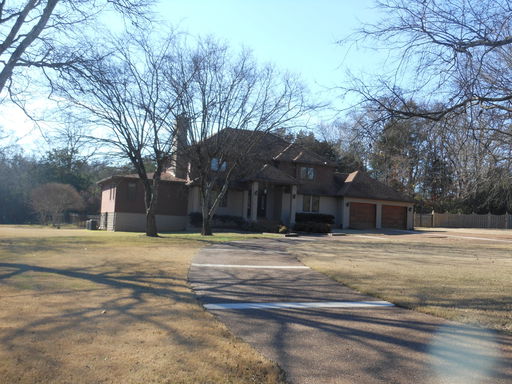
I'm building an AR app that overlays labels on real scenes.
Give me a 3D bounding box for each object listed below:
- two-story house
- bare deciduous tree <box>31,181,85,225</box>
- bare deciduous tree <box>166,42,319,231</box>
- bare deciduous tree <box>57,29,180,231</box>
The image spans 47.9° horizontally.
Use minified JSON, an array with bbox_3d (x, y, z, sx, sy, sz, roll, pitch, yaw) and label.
[{"bbox_3d":[0.231,-1.085,52.290,27.300,9.000,12.000,3,-3,-24],"label":"two-story house"},{"bbox_3d":[-19.960,1.257,58.000,5.200,4.300,5.100,2,-3,0],"label":"bare deciduous tree"},{"bbox_3d":[-0.950,-3.637,37.800,9.000,12.500,8.600,2,-3,0],"label":"bare deciduous tree"},{"bbox_3d":[-8.924,-3.742,36.900,7.600,13.000,7.800,2,-3,0],"label":"bare deciduous tree"}]

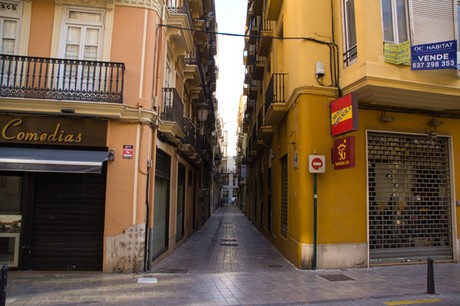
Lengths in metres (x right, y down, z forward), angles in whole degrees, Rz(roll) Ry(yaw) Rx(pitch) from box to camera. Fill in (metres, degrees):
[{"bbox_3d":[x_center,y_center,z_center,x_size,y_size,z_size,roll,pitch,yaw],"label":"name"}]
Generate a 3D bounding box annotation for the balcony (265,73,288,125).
[{"bbox_3d":[1.563,-1.700,11.676,0.550,1.170,2.350,1,-8,0],"label":"balcony"}]

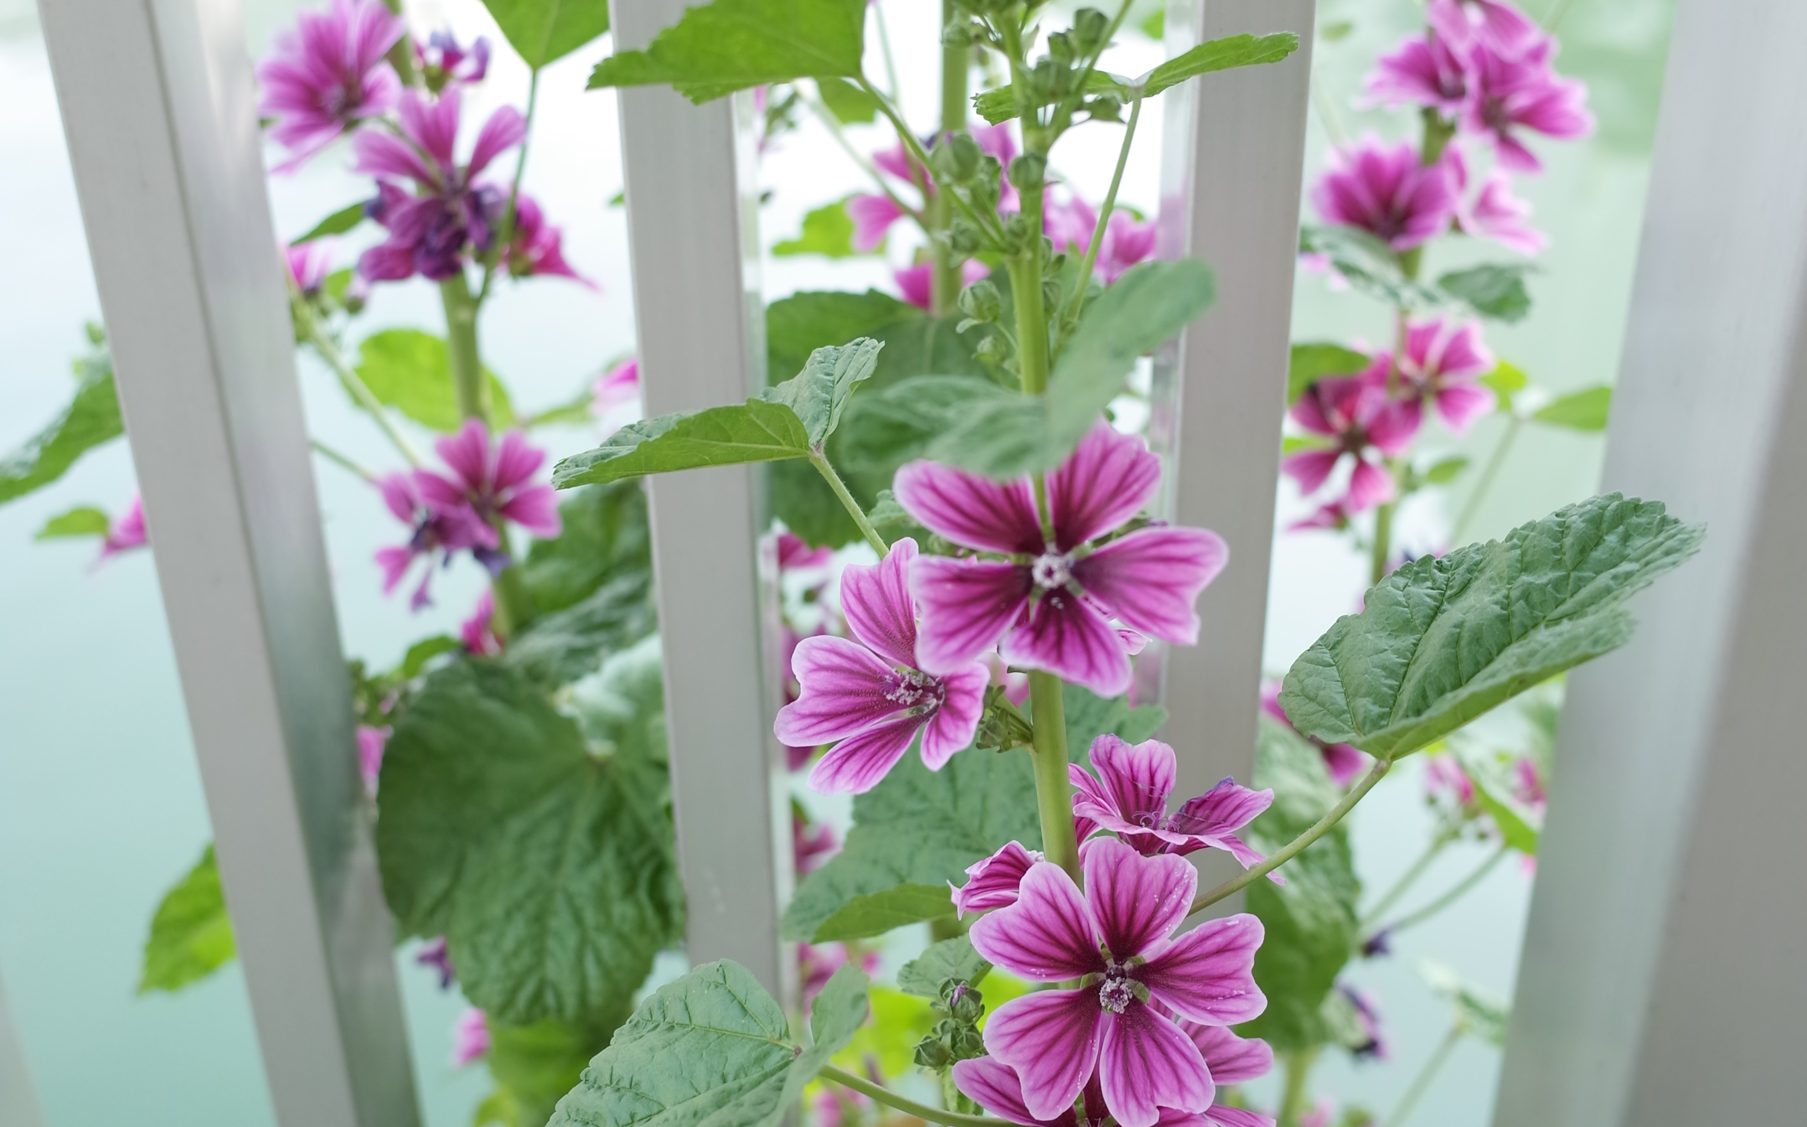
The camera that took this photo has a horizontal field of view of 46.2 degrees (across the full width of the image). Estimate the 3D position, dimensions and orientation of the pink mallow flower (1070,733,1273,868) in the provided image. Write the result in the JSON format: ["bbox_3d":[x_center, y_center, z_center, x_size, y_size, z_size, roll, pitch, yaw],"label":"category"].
[{"bbox_3d":[0.048,0.045,0.385,0.041,0.024,0.038,1,38,1],"label":"pink mallow flower"}]

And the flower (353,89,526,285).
[{"bbox_3d":[-0.136,-0.110,0.620,0.051,0.038,0.052,-4,65,-5],"label":"flower"}]

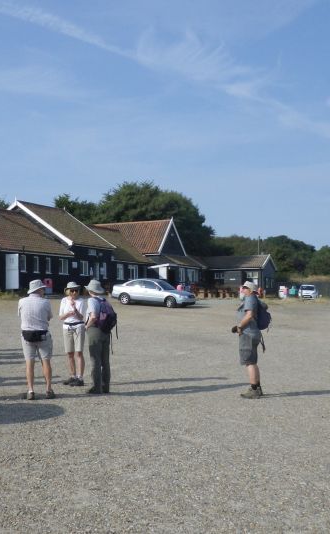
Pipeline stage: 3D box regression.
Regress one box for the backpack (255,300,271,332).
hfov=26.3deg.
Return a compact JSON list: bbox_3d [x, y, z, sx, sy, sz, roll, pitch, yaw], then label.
[{"bbox_3d":[1.446,0.716,10.350,0.240,0.440,0.310,0,-1,0],"label":"backpack"}]

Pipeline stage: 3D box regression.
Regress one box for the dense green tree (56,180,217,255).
[{"bbox_3d":[-2.910,-3.216,72.000,16.300,11.200,12.000,0,-1,0],"label":"dense green tree"}]

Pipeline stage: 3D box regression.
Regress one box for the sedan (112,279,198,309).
[{"bbox_3d":[-0.593,1.401,38.000,4.600,1.450,1.770,-1,-1,23],"label":"sedan"}]

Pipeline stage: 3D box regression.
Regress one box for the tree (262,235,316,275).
[{"bbox_3d":[17.163,-1.320,98.000,7.300,6.600,6.000,0,-1,0],"label":"tree"}]

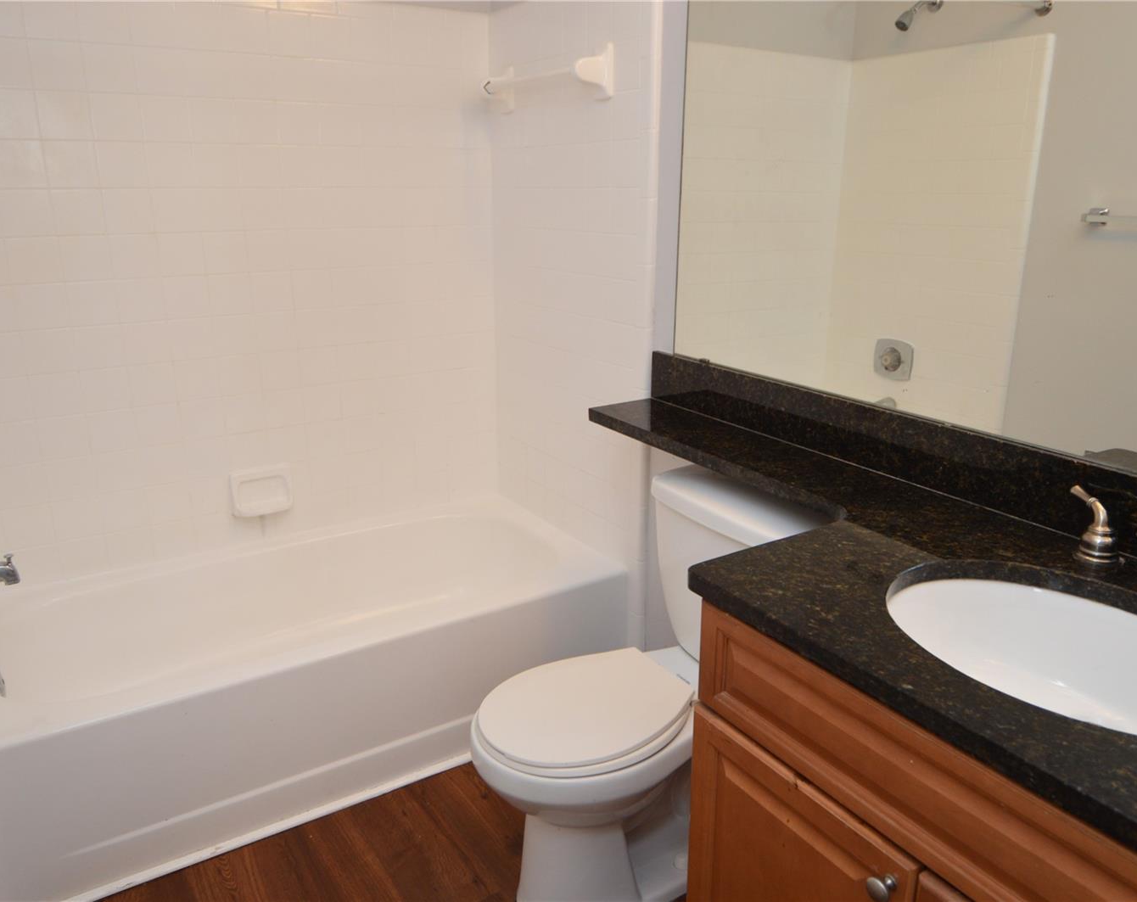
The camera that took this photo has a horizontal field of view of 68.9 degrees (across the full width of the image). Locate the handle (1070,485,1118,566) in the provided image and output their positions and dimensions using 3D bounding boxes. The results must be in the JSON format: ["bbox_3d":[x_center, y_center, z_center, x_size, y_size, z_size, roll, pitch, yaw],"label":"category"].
[{"bbox_3d":[0.732,0.101,1.154,0.053,0.093,0.073,-11,20,-31],"label":"handle"}]

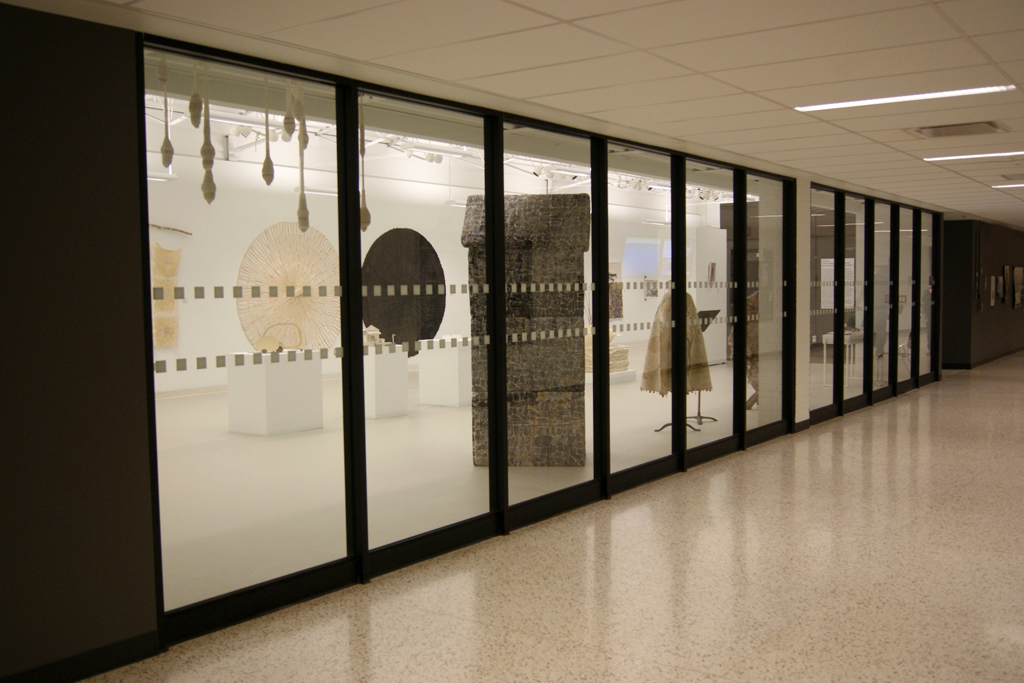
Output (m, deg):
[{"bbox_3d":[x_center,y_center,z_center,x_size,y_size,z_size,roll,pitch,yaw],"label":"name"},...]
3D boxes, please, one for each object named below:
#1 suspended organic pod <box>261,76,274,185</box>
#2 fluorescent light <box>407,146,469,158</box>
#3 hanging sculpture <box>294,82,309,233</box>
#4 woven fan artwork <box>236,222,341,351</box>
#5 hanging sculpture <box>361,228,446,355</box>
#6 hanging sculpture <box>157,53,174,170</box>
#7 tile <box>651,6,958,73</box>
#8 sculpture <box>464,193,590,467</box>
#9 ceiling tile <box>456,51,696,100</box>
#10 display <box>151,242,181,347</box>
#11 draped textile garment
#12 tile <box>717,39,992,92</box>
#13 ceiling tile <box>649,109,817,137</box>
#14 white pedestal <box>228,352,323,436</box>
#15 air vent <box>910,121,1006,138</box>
[{"bbox_3d":[-1.347,-1.180,5.161,0.069,0.649,0.069,2,5,37],"label":"suspended organic pod"},{"bbox_3d":[-1.048,-2.672,13.200,0.180,0.090,1.220,2,5,37],"label":"fluorescent light"},{"bbox_3d":[-1.200,-1.069,5.360,0.075,0.877,0.075,2,5,37],"label":"hanging sculpture"},{"bbox_3d":[-3.264,-0.692,14.240,0.120,2.200,2.140,3,5,37],"label":"woven fan artwork"},{"bbox_3d":[-1.831,-0.816,16.123,0.100,2.220,2.150,3,5,37],"label":"hanging sculpture"},{"bbox_3d":[-1.613,-1.076,4.396,0.064,0.518,0.064,3,5,37],"label":"hanging sculpture"},{"bbox_3d":[1.257,-1.316,4.096,1.220,0.025,0.610,2,5,37],"label":"tile"},{"bbox_3d":[0.154,-0.102,8.161,1.078,2.324,0.500,0,4,2],"label":"sculpture"},{"bbox_3d":[0.335,-1.354,4.800,1.100,0.025,0.610,2,5,37],"label":"ceiling tile"},{"bbox_3d":[-4.747,-0.651,12.859,0.040,1.420,0.460,2,5,37],"label":"display"},{"bbox_3d":[1.748,0.003,9.973,0.739,1.100,0.550,1,4,10],"label":"draped textile garment"},{"bbox_3d":[1.618,-1.344,4.585,1.220,0.020,0.610,3,5,37],"label":"tile"},{"bbox_3d":[1.433,-1.456,6.260,1.116,0.020,0.610,3,5,37],"label":"ceiling tile"},{"bbox_3d":[-2.566,0.541,10.203,0.640,0.850,0.750,2,5,37],"label":"white pedestal"},{"bbox_3d":[3.110,-1.493,6.550,0.580,0.060,0.580,2,5,37],"label":"air vent"}]

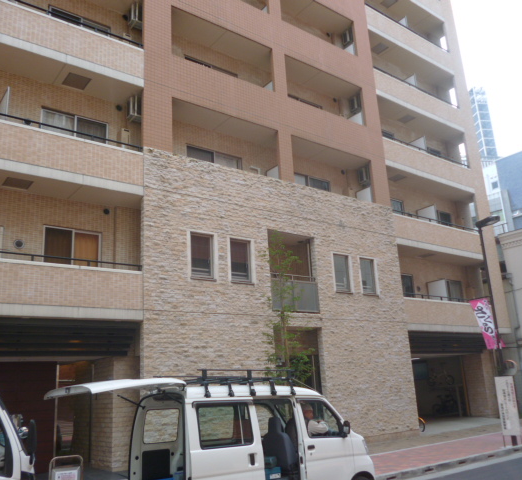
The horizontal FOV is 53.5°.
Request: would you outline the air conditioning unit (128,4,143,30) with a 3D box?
[{"bbox_3d":[-3.327,-6.250,14.643,0.780,0.560,0.300,9,-19,-37],"label":"air conditioning unit"}]

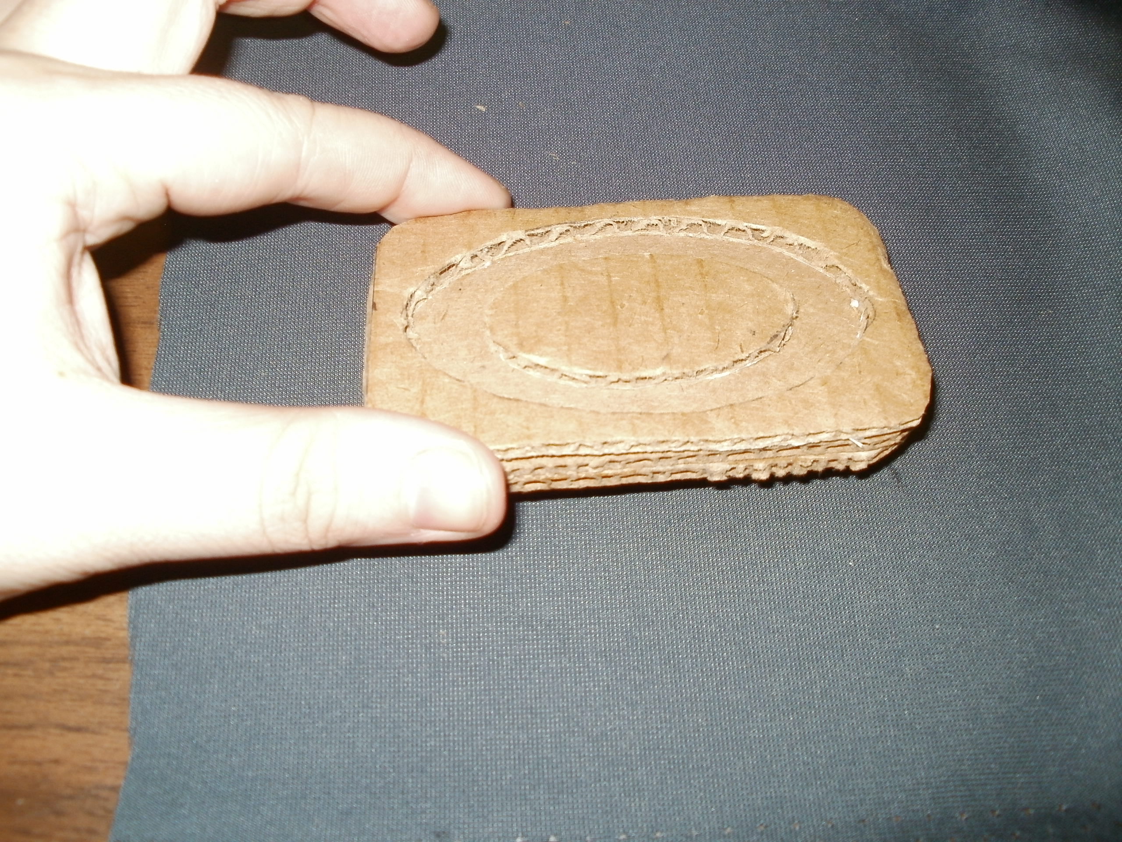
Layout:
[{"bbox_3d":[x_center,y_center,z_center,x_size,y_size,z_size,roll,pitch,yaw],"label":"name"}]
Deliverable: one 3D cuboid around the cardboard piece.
[{"bbox_3d":[0.013,-0.015,0.197,0.088,0.010,0.057,-3,48,-2],"label":"cardboard piece"}]

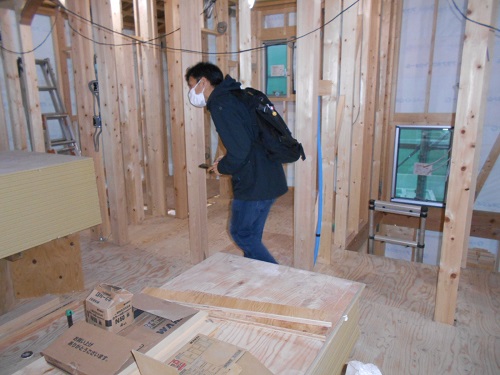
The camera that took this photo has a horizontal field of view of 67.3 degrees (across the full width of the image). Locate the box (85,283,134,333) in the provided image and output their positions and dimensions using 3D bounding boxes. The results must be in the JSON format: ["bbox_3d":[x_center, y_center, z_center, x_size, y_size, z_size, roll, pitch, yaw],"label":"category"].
[{"bbox_3d":[-0.589,0.492,1.569,0.132,0.155,0.125,7,13,35],"label":"box"}]

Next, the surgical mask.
[{"bbox_3d":[-0.308,-0.561,2.265,0.100,0.135,0.135,-17,6,15],"label":"surgical mask"}]

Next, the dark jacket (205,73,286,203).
[{"bbox_3d":[-0.015,-0.294,2.254,0.420,0.710,0.490,-5,9,18],"label":"dark jacket"}]

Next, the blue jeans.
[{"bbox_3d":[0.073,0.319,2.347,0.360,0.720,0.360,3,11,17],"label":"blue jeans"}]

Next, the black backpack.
[{"bbox_3d":[0.120,-0.359,2.192,0.210,0.480,0.300,-29,1,20],"label":"black backpack"}]

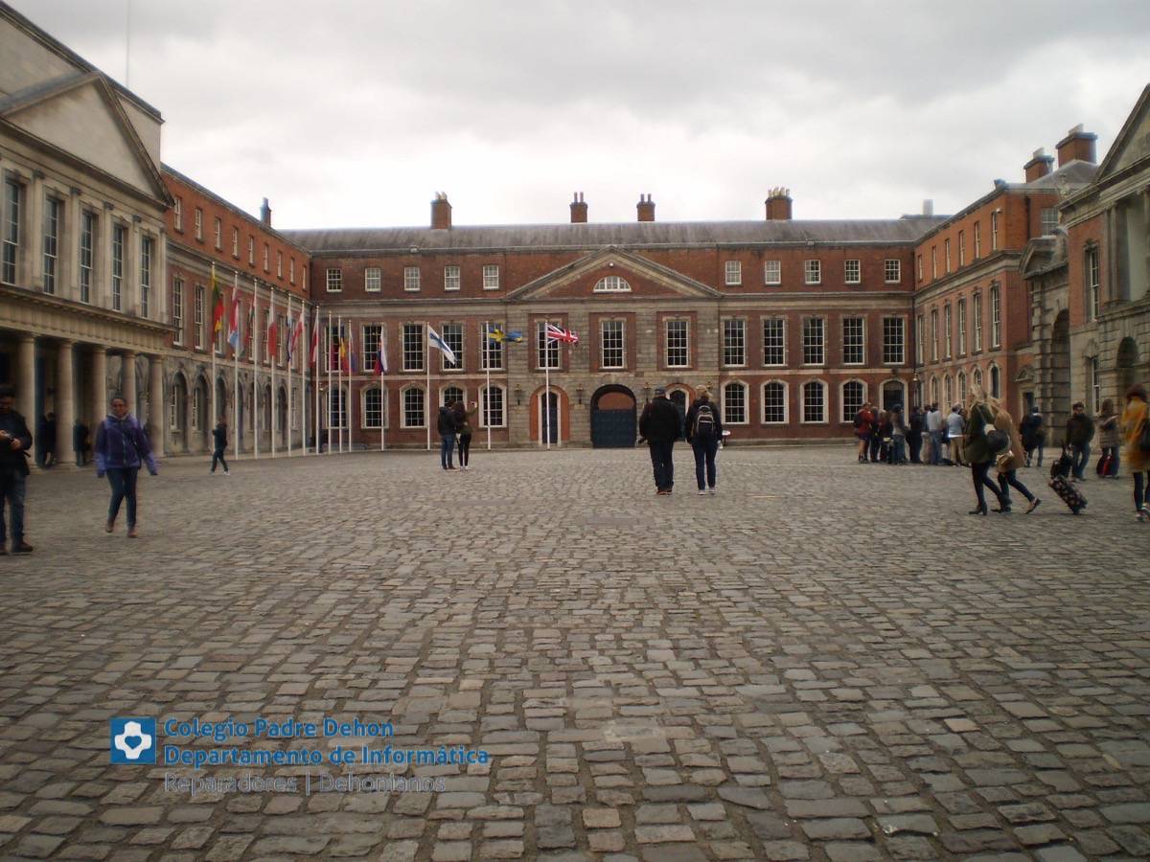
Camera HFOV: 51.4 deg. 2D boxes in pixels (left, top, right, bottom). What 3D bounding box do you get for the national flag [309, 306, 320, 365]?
[{"bbox_3d":[-13.988,-4.895,64.300,0.580,2.900,0.400,-1,0,2],"label":"national flag"}]

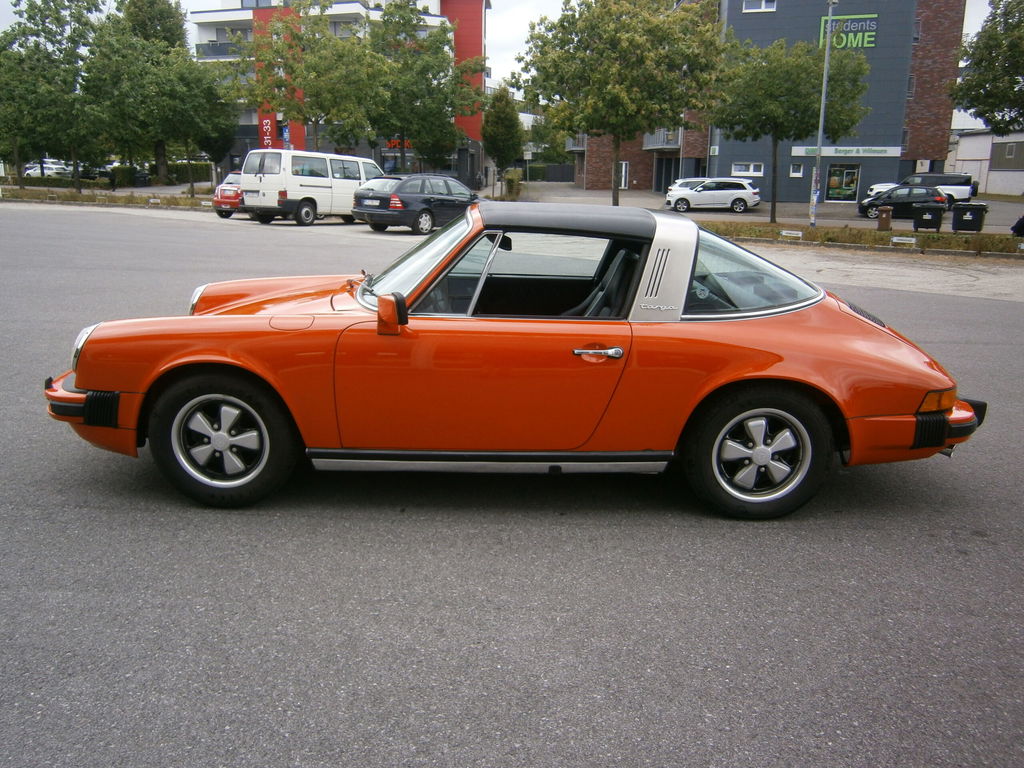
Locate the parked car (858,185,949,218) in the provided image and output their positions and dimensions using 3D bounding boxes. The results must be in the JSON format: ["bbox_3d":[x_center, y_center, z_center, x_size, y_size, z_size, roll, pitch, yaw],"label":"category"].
[{"bbox_3d":[18.272,-8.550,36.000,4.000,1.530,1.720,9,17,26],"label":"parked car"}]

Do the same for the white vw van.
[{"bbox_3d":[-5.163,-5.579,21.864,1.840,1.940,4.780,13,19,36],"label":"white vw van"}]

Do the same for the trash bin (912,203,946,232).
[{"bbox_3d":[15.683,-6.288,29.000,1.240,1.170,0.850,7,16,21],"label":"trash bin"}]

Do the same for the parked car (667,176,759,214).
[{"bbox_3d":[10.117,-9.627,39.200,5.060,1.740,1.970,3,15,6],"label":"parked car"}]

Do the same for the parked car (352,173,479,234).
[{"bbox_3d":[-2.305,-4.937,20.954,1.740,1.465,4.540,10,17,29],"label":"parked car"}]

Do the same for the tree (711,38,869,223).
[{"bbox_3d":[11.355,-10.373,31.932,5.900,7.190,5.900,1,15,0],"label":"tree"}]

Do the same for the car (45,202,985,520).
[{"bbox_3d":[-0.059,-0.267,3.873,4.290,1.310,1.650,1,15,0],"label":"car"}]

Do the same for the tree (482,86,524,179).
[{"bbox_3d":[-0.479,-13.361,43.000,2.300,6.200,2.300,1,15,0],"label":"tree"}]

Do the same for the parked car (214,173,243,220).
[{"bbox_3d":[-7.832,-6.189,25.187,1.690,1.430,3.700,10,17,29],"label":"parked car"}]

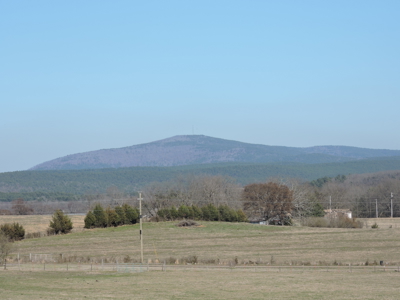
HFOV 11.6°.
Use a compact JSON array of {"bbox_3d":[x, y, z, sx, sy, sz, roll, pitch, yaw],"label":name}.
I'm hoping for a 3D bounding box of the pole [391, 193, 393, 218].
[{"bbox_3d":[65.420,18.930,670.000,0.500,8.900,0.450,-1,-1,0],"label":"pole"}]

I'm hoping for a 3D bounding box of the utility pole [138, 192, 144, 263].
[{"bbox_3d":[-8.610,11.560,290.000,0.850,10.600,0.500,-1,-1,0],"label":"utility pole"}]

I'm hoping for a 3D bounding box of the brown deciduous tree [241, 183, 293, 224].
[{"bbox_3d":[17.870,13.900,520.000,13.000,10.500,12.500,-1,-1,0],"label":"brown deciduous tree"}]

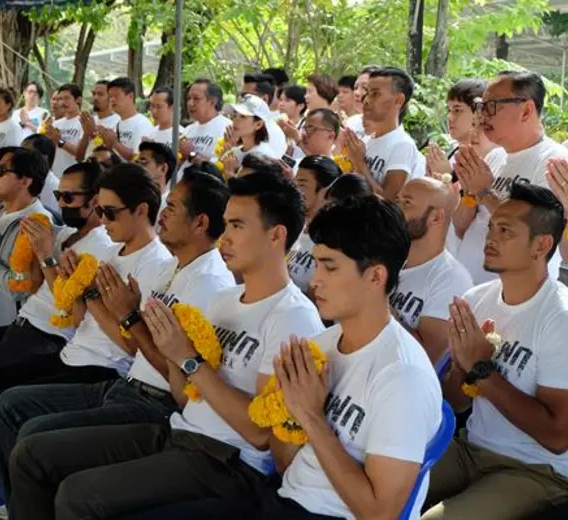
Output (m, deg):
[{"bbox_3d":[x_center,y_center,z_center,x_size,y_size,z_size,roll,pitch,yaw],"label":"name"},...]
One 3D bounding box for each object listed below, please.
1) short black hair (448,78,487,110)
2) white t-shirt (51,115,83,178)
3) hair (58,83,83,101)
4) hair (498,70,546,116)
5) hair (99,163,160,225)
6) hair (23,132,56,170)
[{"bbox_3d":[0.742,-0.638,4.430,0.200,0.170,0.180,-2,8,-37],"label":"short black hair"},{"bbox_3d":[-1.623,-0.772,8.400,0.290,0.650,0.460,-6,10,-39],"label":"white t-shirt"},{"bbox_3d":[-1.623,-1.273,8.400,0.190,0.155,0.170,-7,11,-44],"label":"hair"},{"bbox_3d":[0.766,-0.535,3.550,0.175,0.155,0.170,-2,9,-22],"label":"hair"},{"bbox_3d":[-0.482,-0.208,3.450,0.210,0.205,0.180,-6,11,-39],"label":"hair"},{"bbox_3d":[-1.433,-0.632,6.500,0.210,0.215,0.180,-4,9,-32],"label":"hair"}]

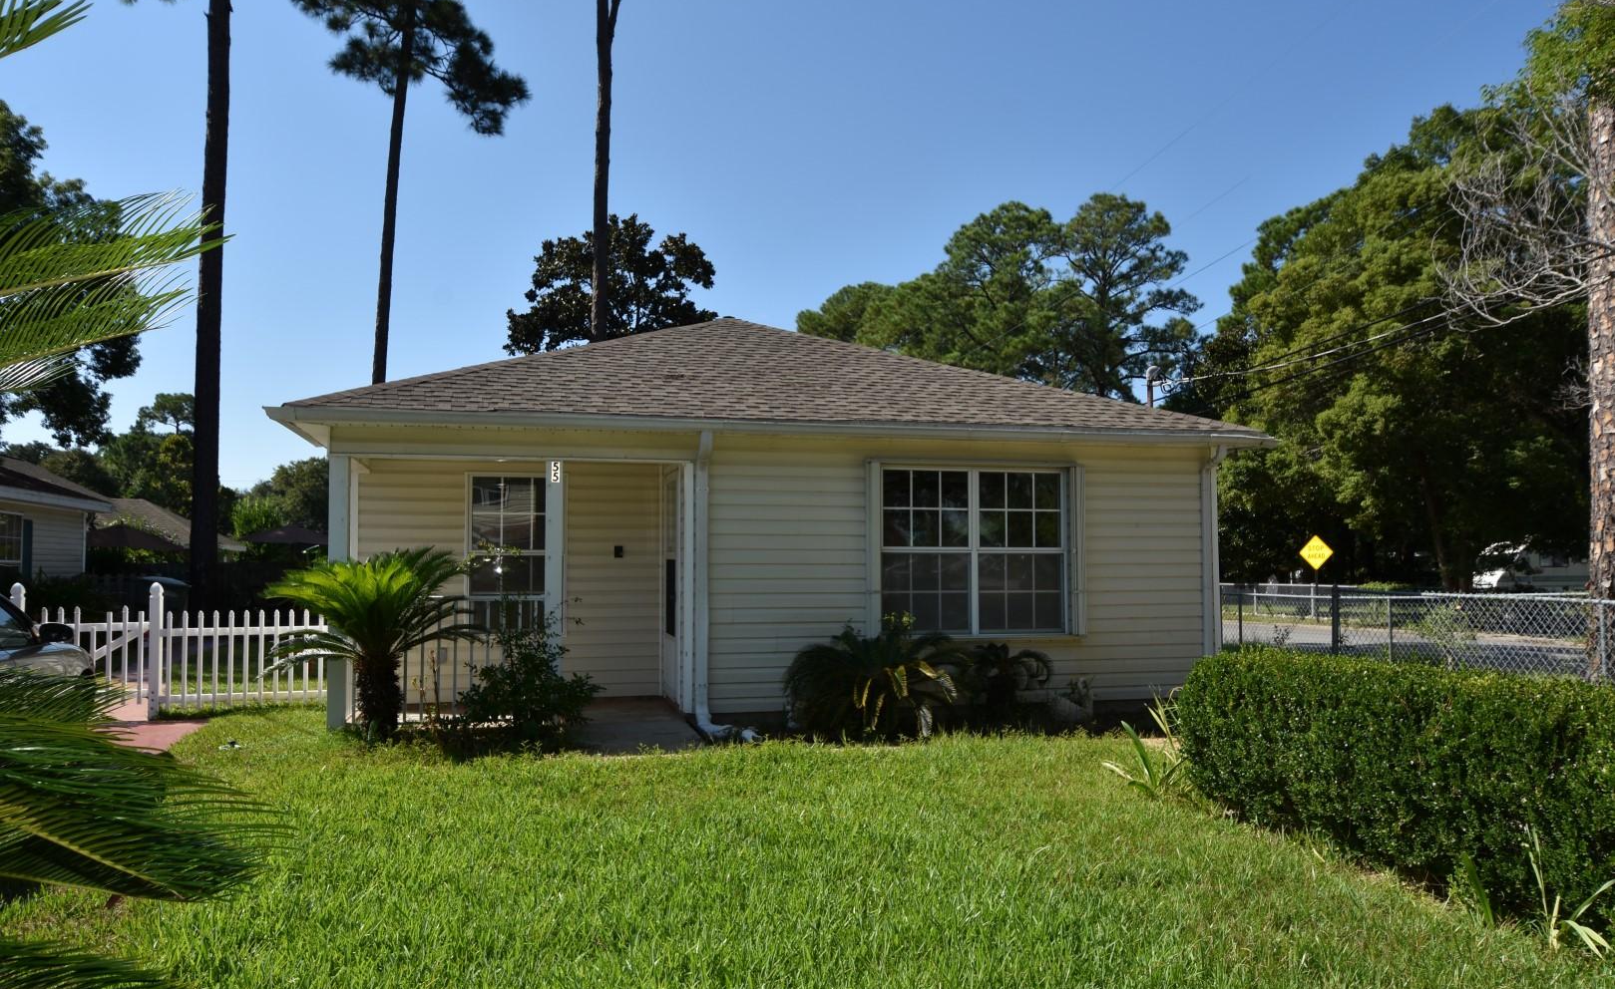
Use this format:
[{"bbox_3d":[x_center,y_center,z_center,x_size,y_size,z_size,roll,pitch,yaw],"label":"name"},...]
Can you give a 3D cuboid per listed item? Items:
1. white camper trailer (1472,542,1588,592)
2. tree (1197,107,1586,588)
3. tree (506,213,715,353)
[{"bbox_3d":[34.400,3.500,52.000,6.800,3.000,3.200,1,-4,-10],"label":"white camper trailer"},{"bbox_3d":[20.143,-4.680,38.358,14.000,17.576,13.000,1,-4,-15],"label":"tree"},{"bbox_3d":[-5.279,-2.095,30.186,6.500,11.112,6.500,1,-4,-15],"label":"tree"}]

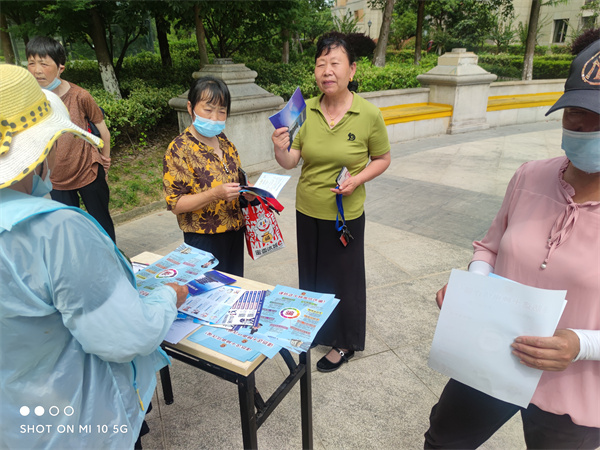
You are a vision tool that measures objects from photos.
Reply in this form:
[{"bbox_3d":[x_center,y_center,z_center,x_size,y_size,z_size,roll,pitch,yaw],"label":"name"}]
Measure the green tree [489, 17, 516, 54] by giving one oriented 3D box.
[{"bbox_3d":[8.303,-7.677,17.094,1.300,1.900,1.300,9,24,22],"label":"green tree"}]

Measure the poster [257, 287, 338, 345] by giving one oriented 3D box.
[{"bbox_3d":[-0.030,0.271,1.268,0.210,0.010,0.297,7,23,18],"label":"poster"}]

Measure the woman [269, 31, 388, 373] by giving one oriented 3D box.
[{"bbox_3d":[0.165,-0.014,1.918,0.500,1.570,0.380,11,24,26],"label":"woman"}]

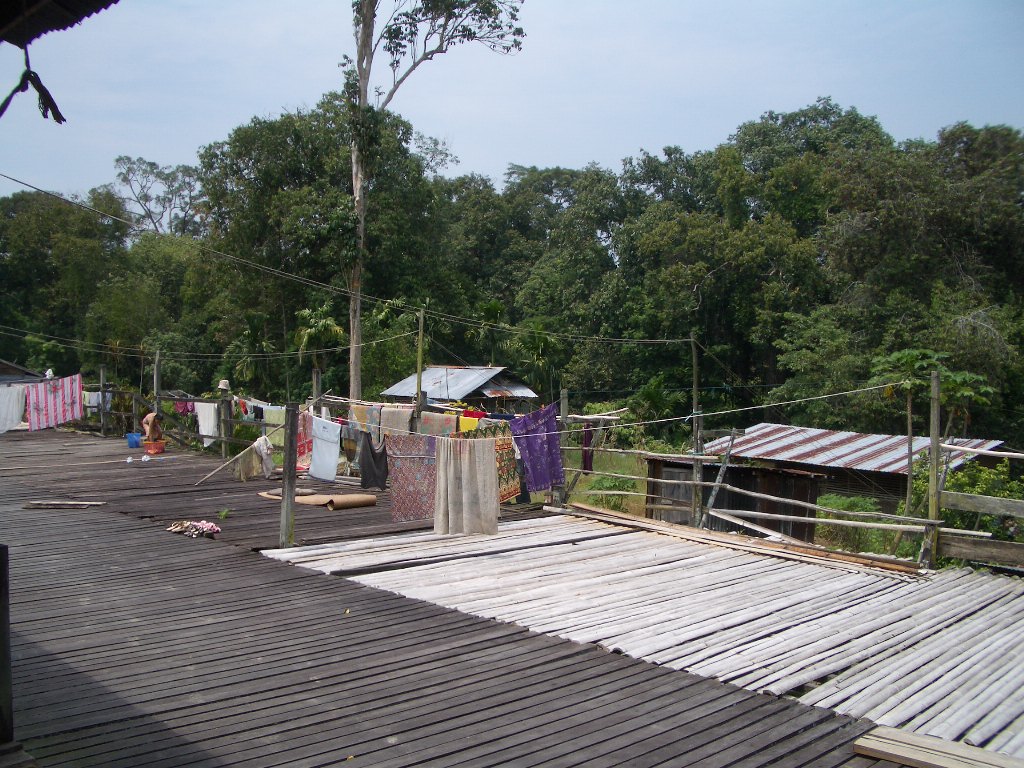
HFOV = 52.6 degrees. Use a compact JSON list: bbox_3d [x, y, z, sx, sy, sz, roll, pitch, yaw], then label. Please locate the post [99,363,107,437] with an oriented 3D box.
[{"bbox_3d":[-9.306,0.376,23.567,0.095,1.617,0.095,-1,2,-44],"label":"post"}]

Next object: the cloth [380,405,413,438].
[{"bbox_3d":[-1.773,0.716,15.884,0.080,0.660,0.775,1,2,-45],"label":"cloth"}]

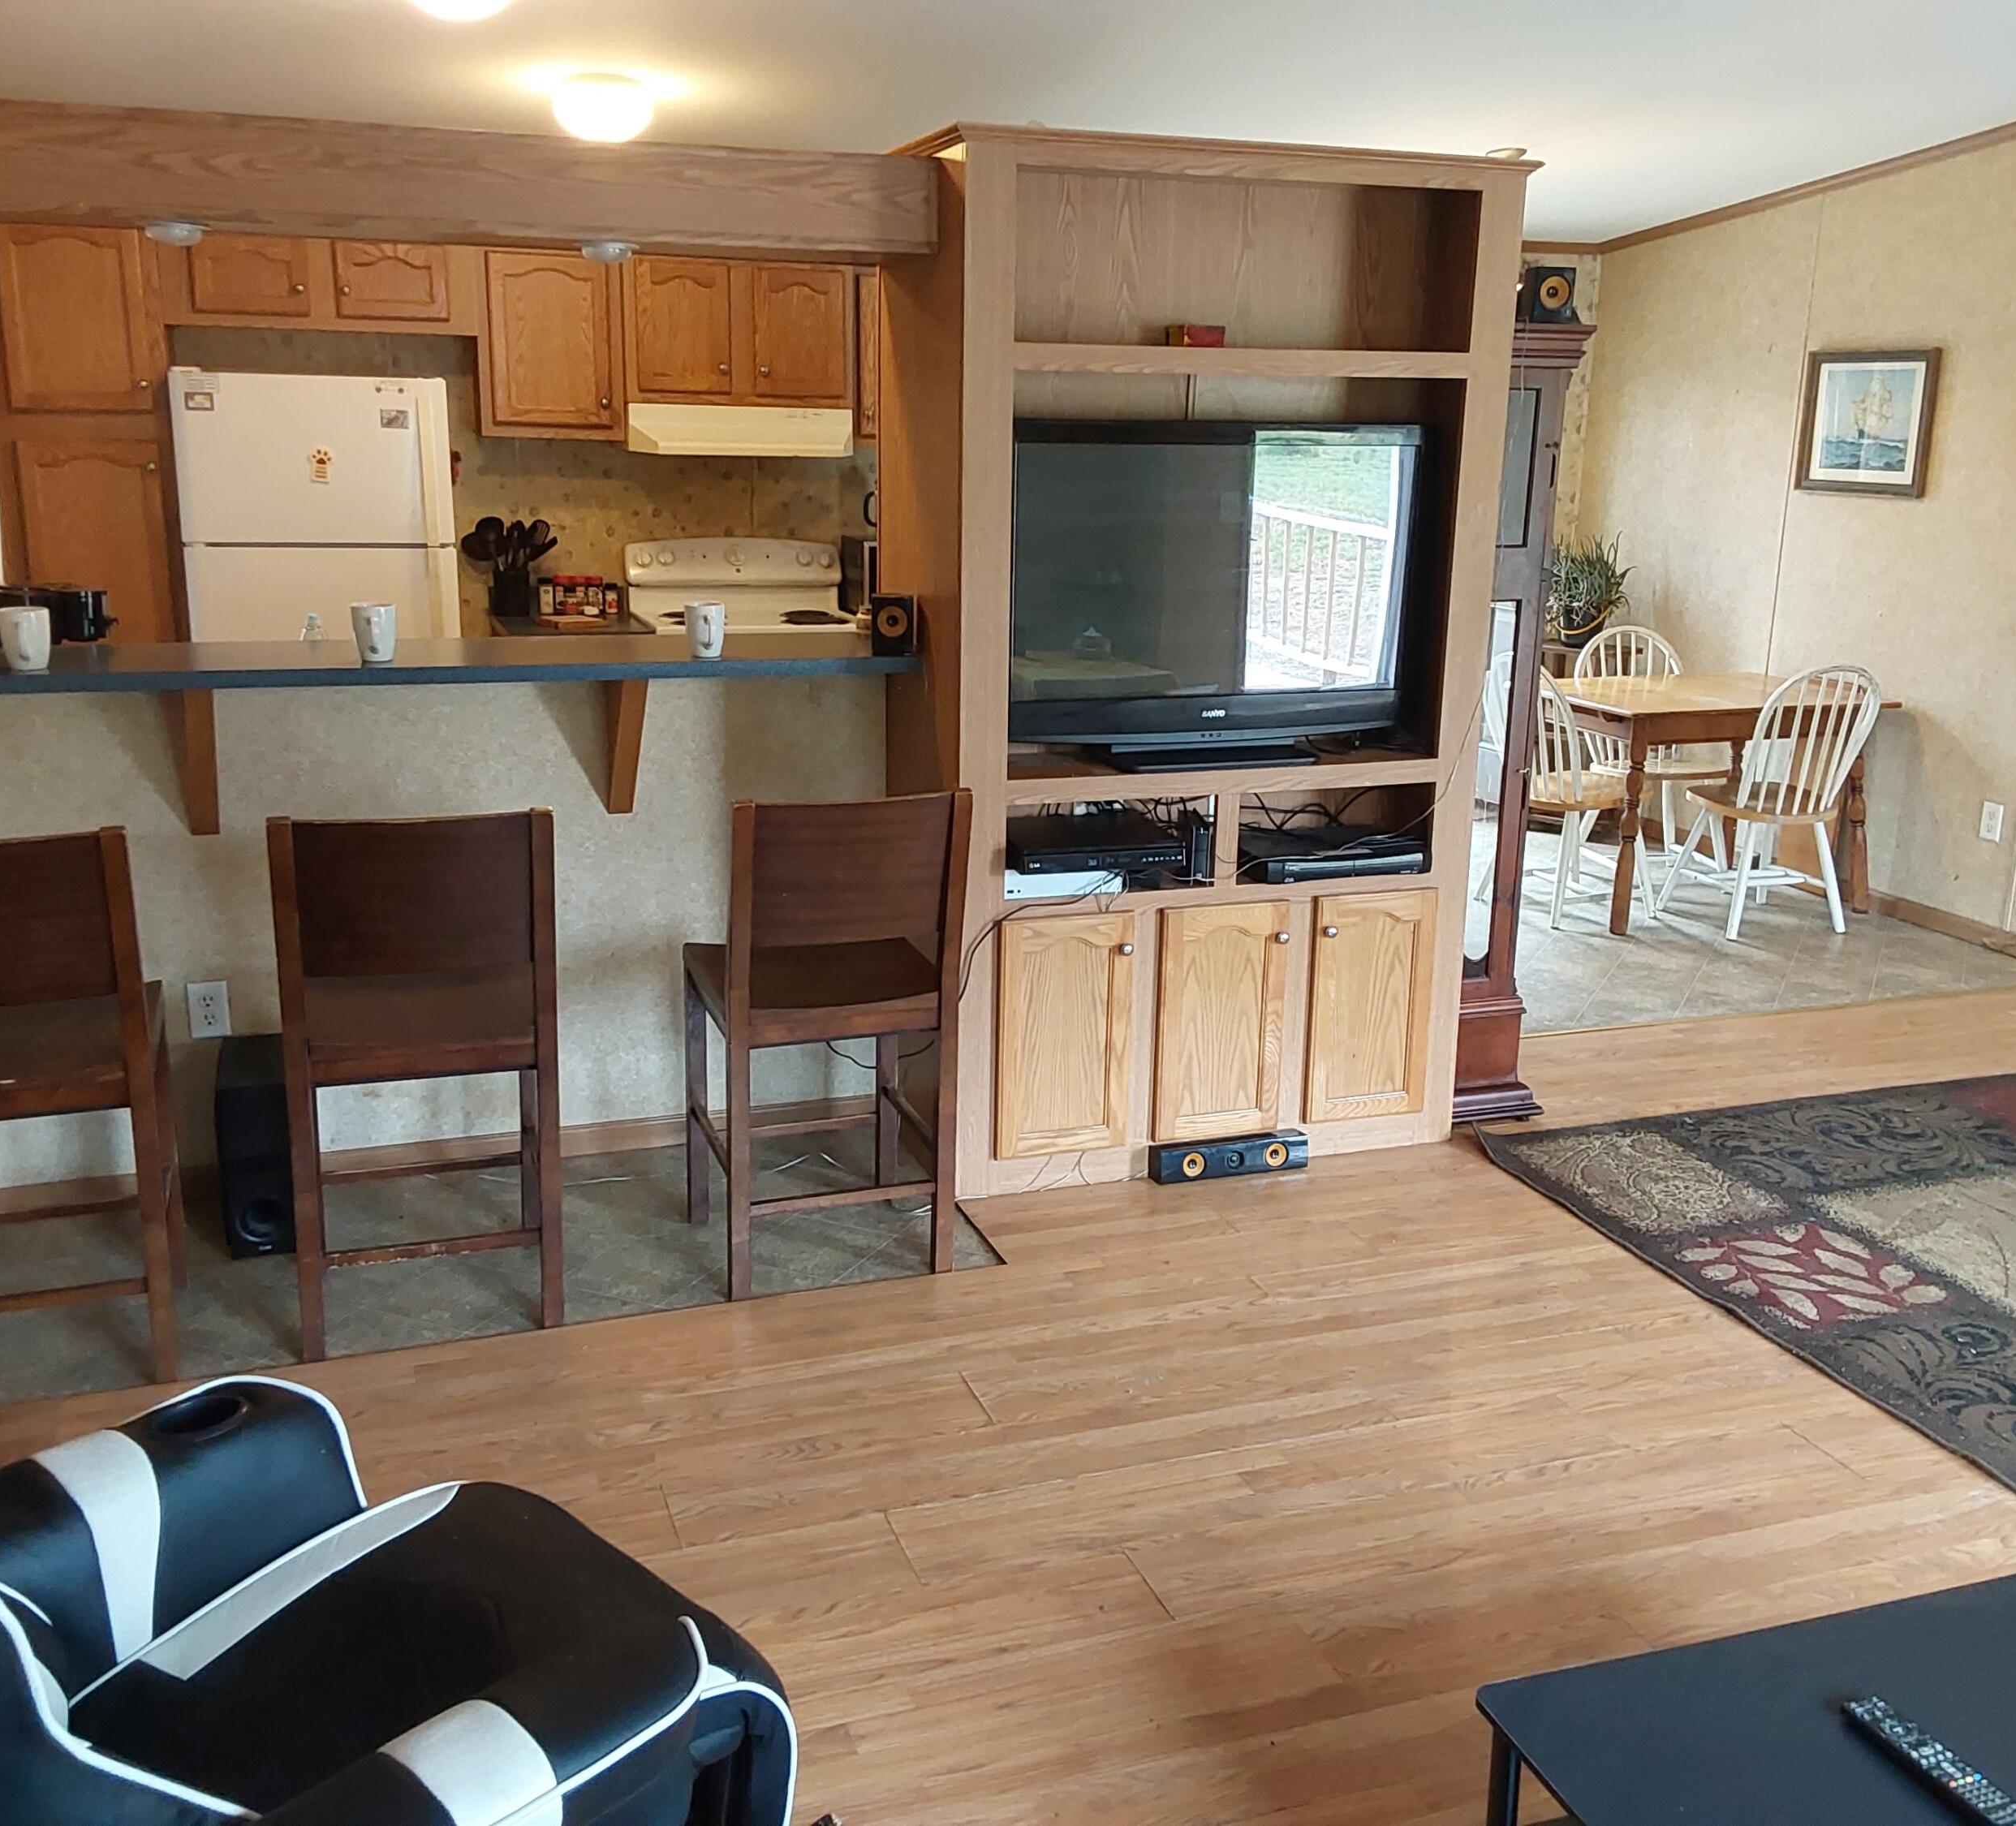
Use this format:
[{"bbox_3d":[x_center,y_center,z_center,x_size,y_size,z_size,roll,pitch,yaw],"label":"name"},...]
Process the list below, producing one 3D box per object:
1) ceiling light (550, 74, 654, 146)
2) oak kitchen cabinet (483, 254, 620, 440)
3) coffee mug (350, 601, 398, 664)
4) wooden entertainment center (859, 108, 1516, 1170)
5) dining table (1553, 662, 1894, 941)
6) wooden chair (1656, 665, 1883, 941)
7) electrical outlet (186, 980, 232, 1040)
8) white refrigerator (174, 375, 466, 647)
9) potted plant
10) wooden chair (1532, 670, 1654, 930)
[{"bbox_3d":[-1.082,-2.137,5.269,0.275,0.139,0.275,-4,15,-19],"label":"ceiling light"},{"bbox_3d":[-1.510,-1.851,6.392,0.450,0.600,0.330,-4,15,-19],"label":"oak kitchen cabinet"},{"bbox_3d":[-1.260,-0.560,3.915,0.090,0.115,0.115,-1,14,-10],"label":"coffee mug"},{"bbox_3d":[0.378,-0.524,4.321,1.244,2.095,0.626,-4,15,-19],"label":"wooden entertainment center"},{"bbox_3d":[2.326,-0.408,6.810,1.094,0.719,0.831,-4,15,-19],"label":"dining table"},{"bbox_3d":[2.554,-0.405,6.589,0.460,0.915,0.540,-3,15,-17],"label":"wooden chair"},{"bbox_3d":[-1.659,0.209,4.094,0.074,0.116,0.012,-4,15,-19],"label":"electrical outlet"},{"bbox_3d":[-2.139,-0.824,6.197,0.756,1.683,0.770,-4,15,-19],"label":"white refrigerator"},{"bbox_3d":[2.212,-1.226,7.522,0.370,0.425,0.370,-4,15,-19],"label":"potted plant"},{"bbox_3d":[1.931,-0.456,6.744,0.540,0.915,0.460,-5,16,-24],"label":"wooden chair"}]

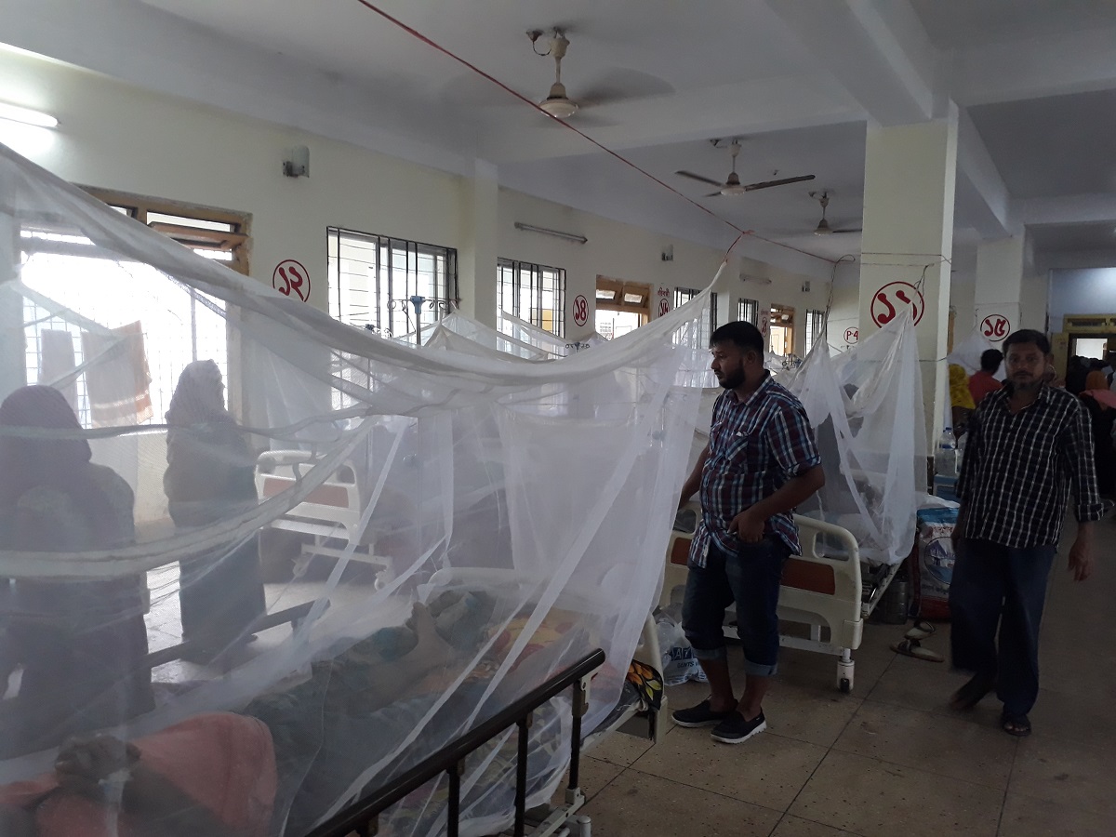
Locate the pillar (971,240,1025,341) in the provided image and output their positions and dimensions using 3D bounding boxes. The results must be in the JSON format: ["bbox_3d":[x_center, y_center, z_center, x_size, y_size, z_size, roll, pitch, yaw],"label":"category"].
[{"bbox_3d":[5.526,-0.717,10.990,0.470,3.040,0.450,3,5,32],"label":"pillar"}]

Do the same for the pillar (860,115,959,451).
[{"bbox_3d":[2.365,-0.412,5.947,0.490,3.060,0.430,3,5,32],"label":"pillar"}]

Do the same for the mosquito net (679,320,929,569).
[{"bbox_3d":[1.538,0.053,5.063,1.000,1.300,2.000,3,5,32],"label":"mosquito net"}]

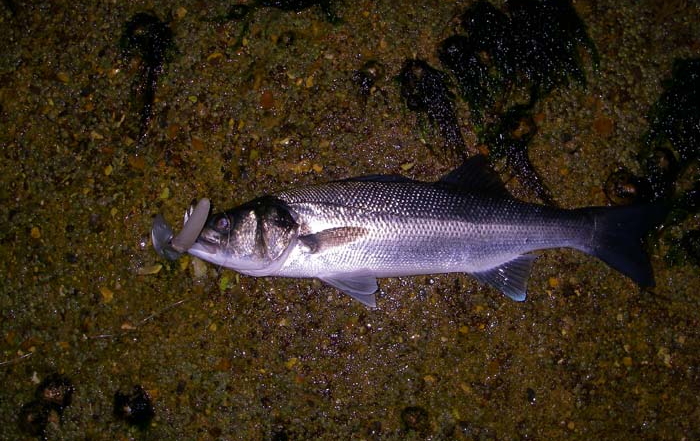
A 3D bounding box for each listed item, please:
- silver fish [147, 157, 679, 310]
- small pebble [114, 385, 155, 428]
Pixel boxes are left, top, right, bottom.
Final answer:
[{"bbox_3d":[0.057,0.011,0.744,0.494,0.062,0.143,0,84,1],"label":"silver fish"},{"bbox_3d":[-0.211,0.182,0.754,0.038,0.021,0.041,0,84,1],"label":"small pebble"}]

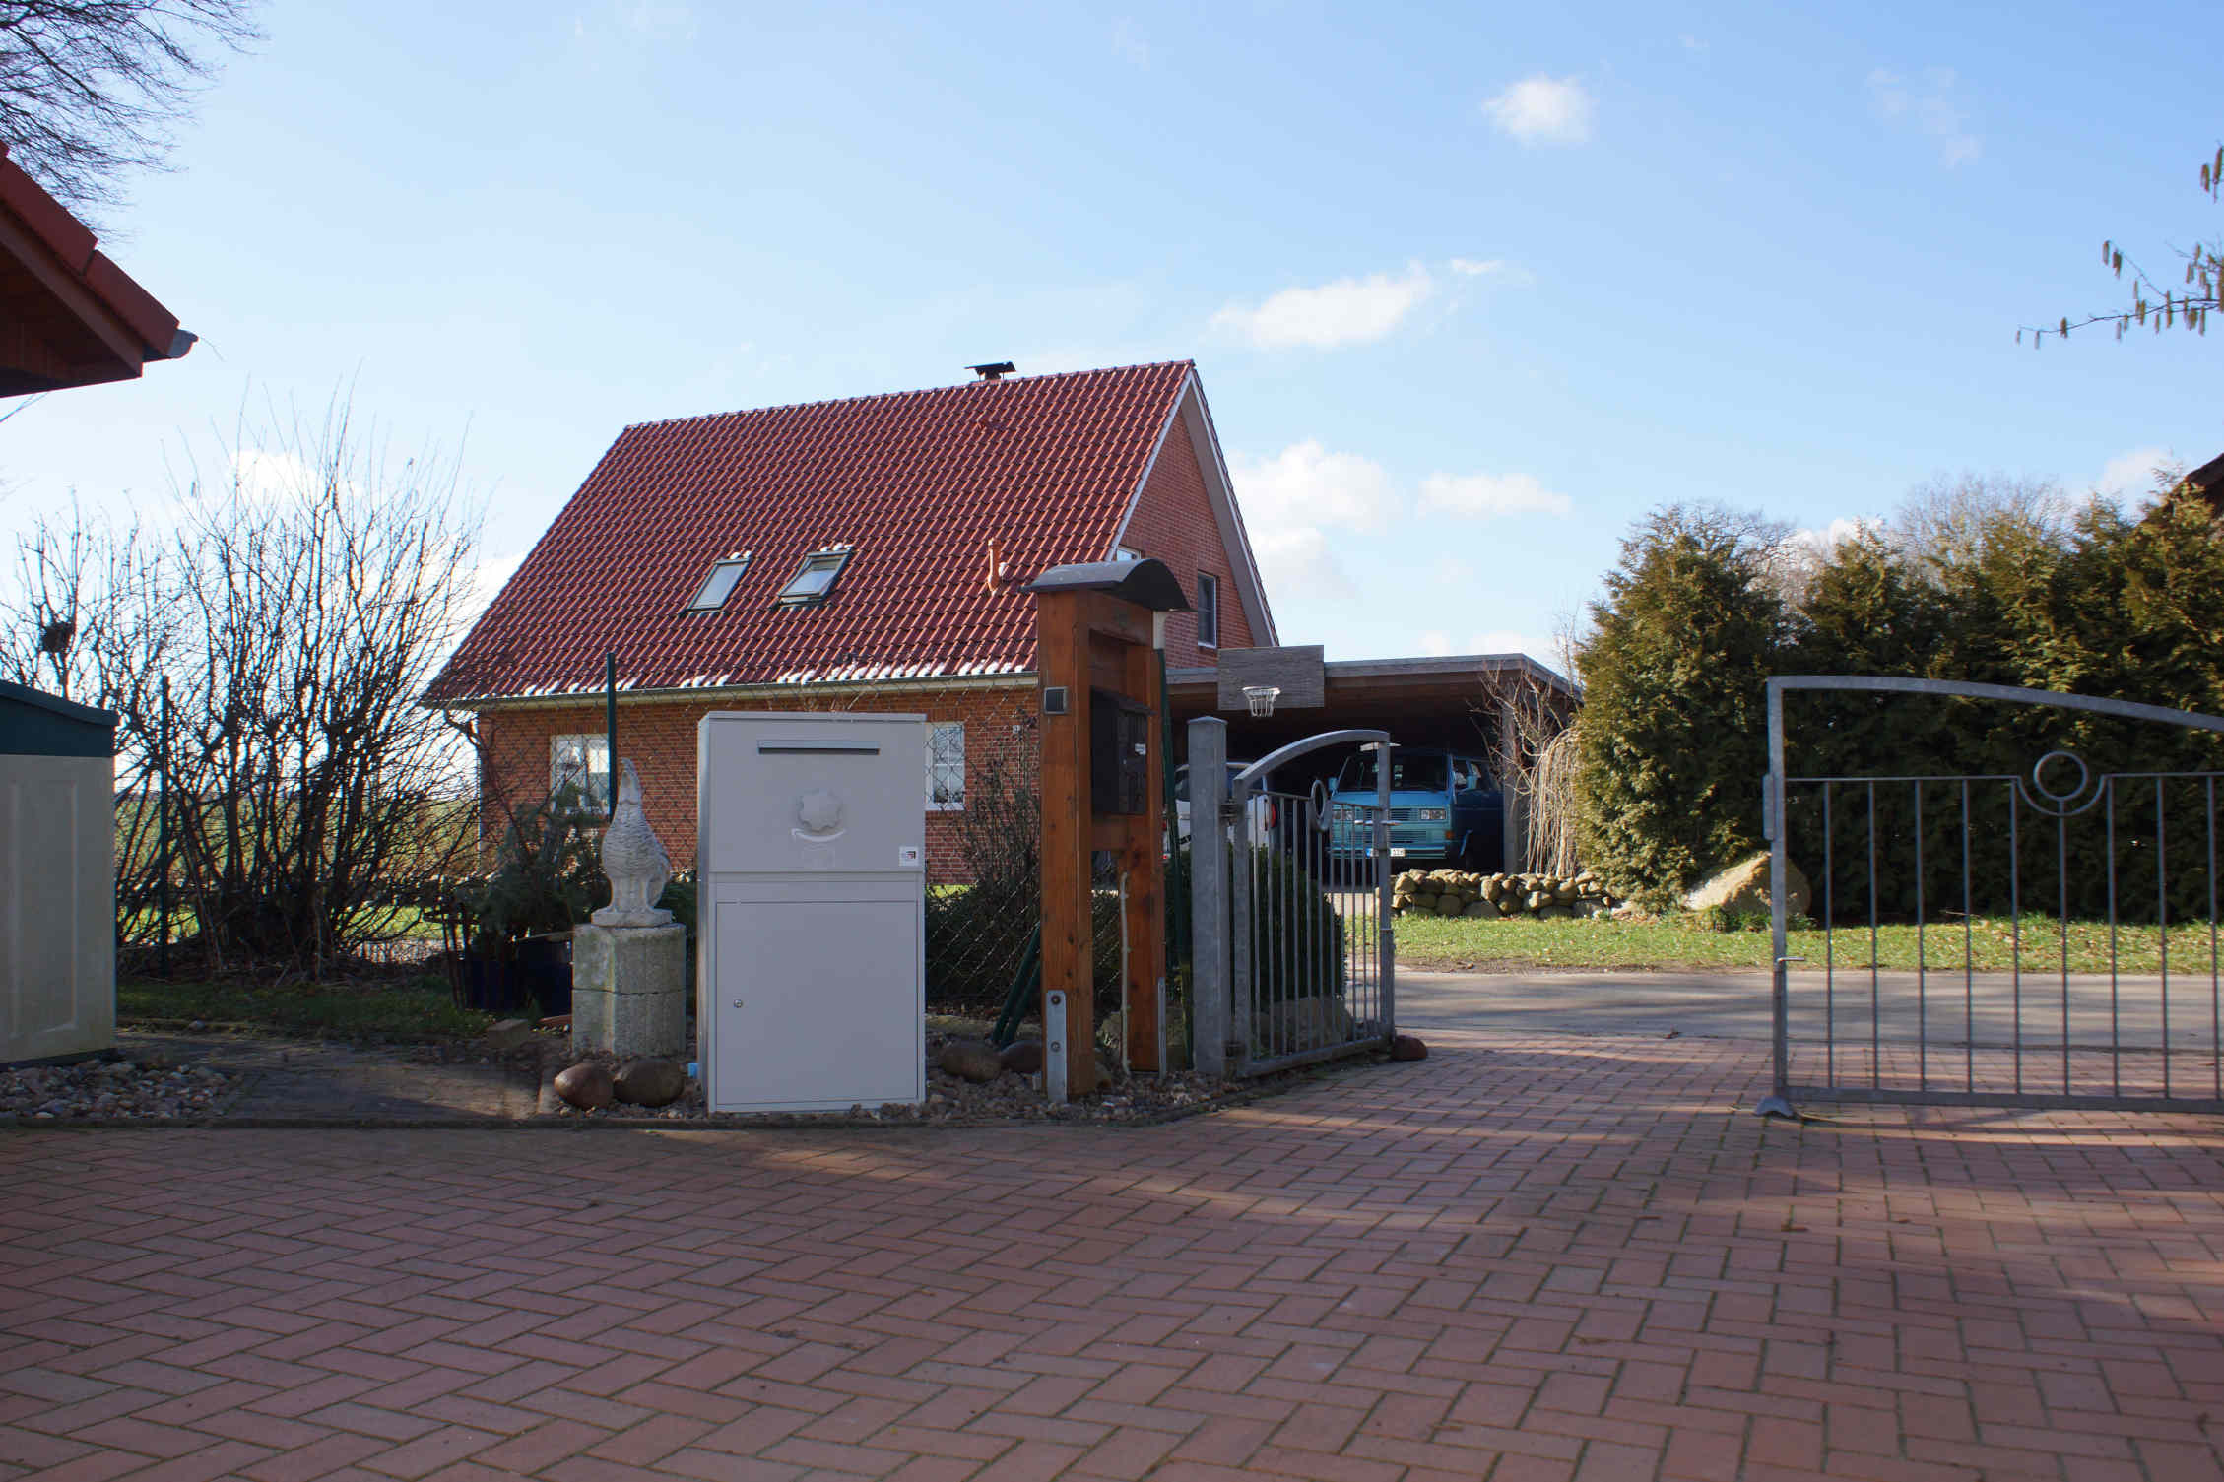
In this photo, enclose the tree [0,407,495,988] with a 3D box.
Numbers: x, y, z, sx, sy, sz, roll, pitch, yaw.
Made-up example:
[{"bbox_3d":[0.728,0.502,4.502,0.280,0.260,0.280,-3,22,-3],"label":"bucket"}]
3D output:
[{"bbox_3d":[-5.058,-0.349,10.800,2.750,3.300,2.400,1,-3,-25],"label":"tree"}]

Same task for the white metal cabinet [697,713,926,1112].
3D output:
[{"bbox_3d":[-0.922,0.507,5.660,0.630,1.150,0.520,0,-3,-16],"label":"white metal cabinet"}]

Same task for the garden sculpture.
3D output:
[{"bbox_3d":[-1.708,0.359,6.600,0.220,0.590,0.280,-1,-3,24],"label":"garden sculpture"}]

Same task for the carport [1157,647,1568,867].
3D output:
[{"bbox_3d":[3.487,0.714,26.781,6.400,3.000,6.600,-1,-3,25],"label":"carport"}]

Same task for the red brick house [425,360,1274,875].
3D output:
[{"bbox_3d":[-4.399,-2.020,36.140,13.000,9.400,11.100,-1,-3,25],"label":"red brick house"}]

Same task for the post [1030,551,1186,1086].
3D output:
[{"bbox_3d":[-0.009,0.274,6.064,0.330,1.730,0.800,-1,-3,19],"label":"post"}]

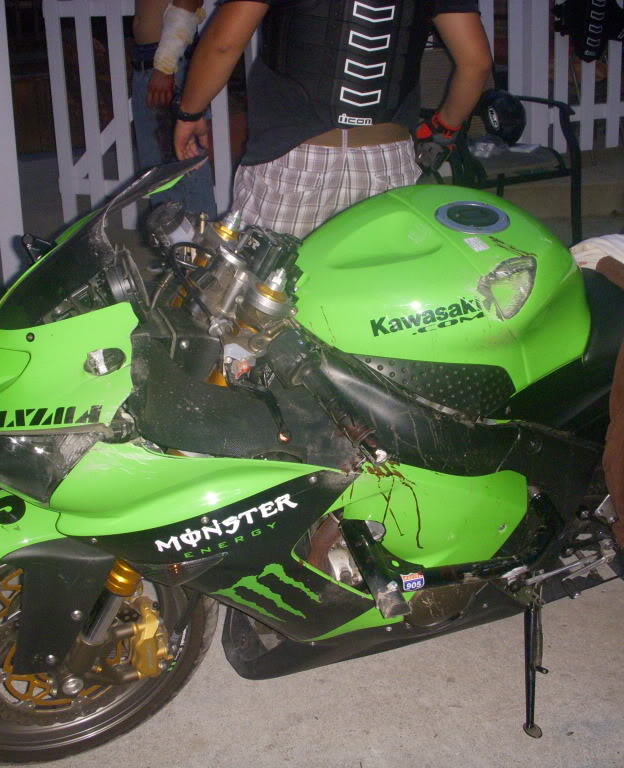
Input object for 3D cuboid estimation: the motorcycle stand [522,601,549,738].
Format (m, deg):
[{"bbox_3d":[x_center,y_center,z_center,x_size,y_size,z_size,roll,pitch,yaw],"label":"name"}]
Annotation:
[{"bbox_3d":[0.405,0.513,2.060,0.050,0.260,0.050,4,-10,-25],"label":"motorcycle stand"}]

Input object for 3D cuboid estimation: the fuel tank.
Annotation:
[{"bbox_3d":[0.202,-0.171,1.818,0.560,0.290,0.360,-10,35,-20],"label":"fuel tank"}]

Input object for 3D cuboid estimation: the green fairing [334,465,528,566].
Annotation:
[{"bbox_3d":[0.198,0.212,1.842,0.360,0.230,0.070,-10,35,-20],"label":"green fairing"}]

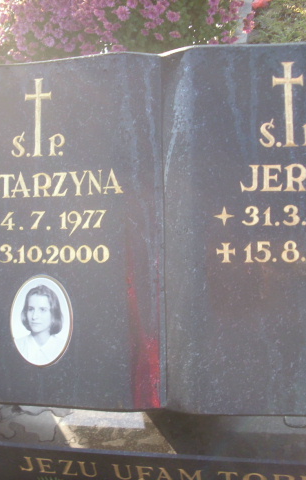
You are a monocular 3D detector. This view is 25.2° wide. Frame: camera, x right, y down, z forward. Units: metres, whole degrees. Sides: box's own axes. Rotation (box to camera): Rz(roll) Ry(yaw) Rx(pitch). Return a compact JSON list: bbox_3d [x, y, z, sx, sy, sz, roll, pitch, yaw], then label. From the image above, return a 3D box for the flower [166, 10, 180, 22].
[{"bbox_3d":[0.059,-0.663,2.030,0.042,0.038,0.025,-6,5,3],"label":"flower"}]

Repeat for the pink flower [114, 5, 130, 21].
[{"bbox_3d":[-0.091,-0.664,2.000,0.046,0.046,0.028,-8,6,0],"label":"pink flower"}]

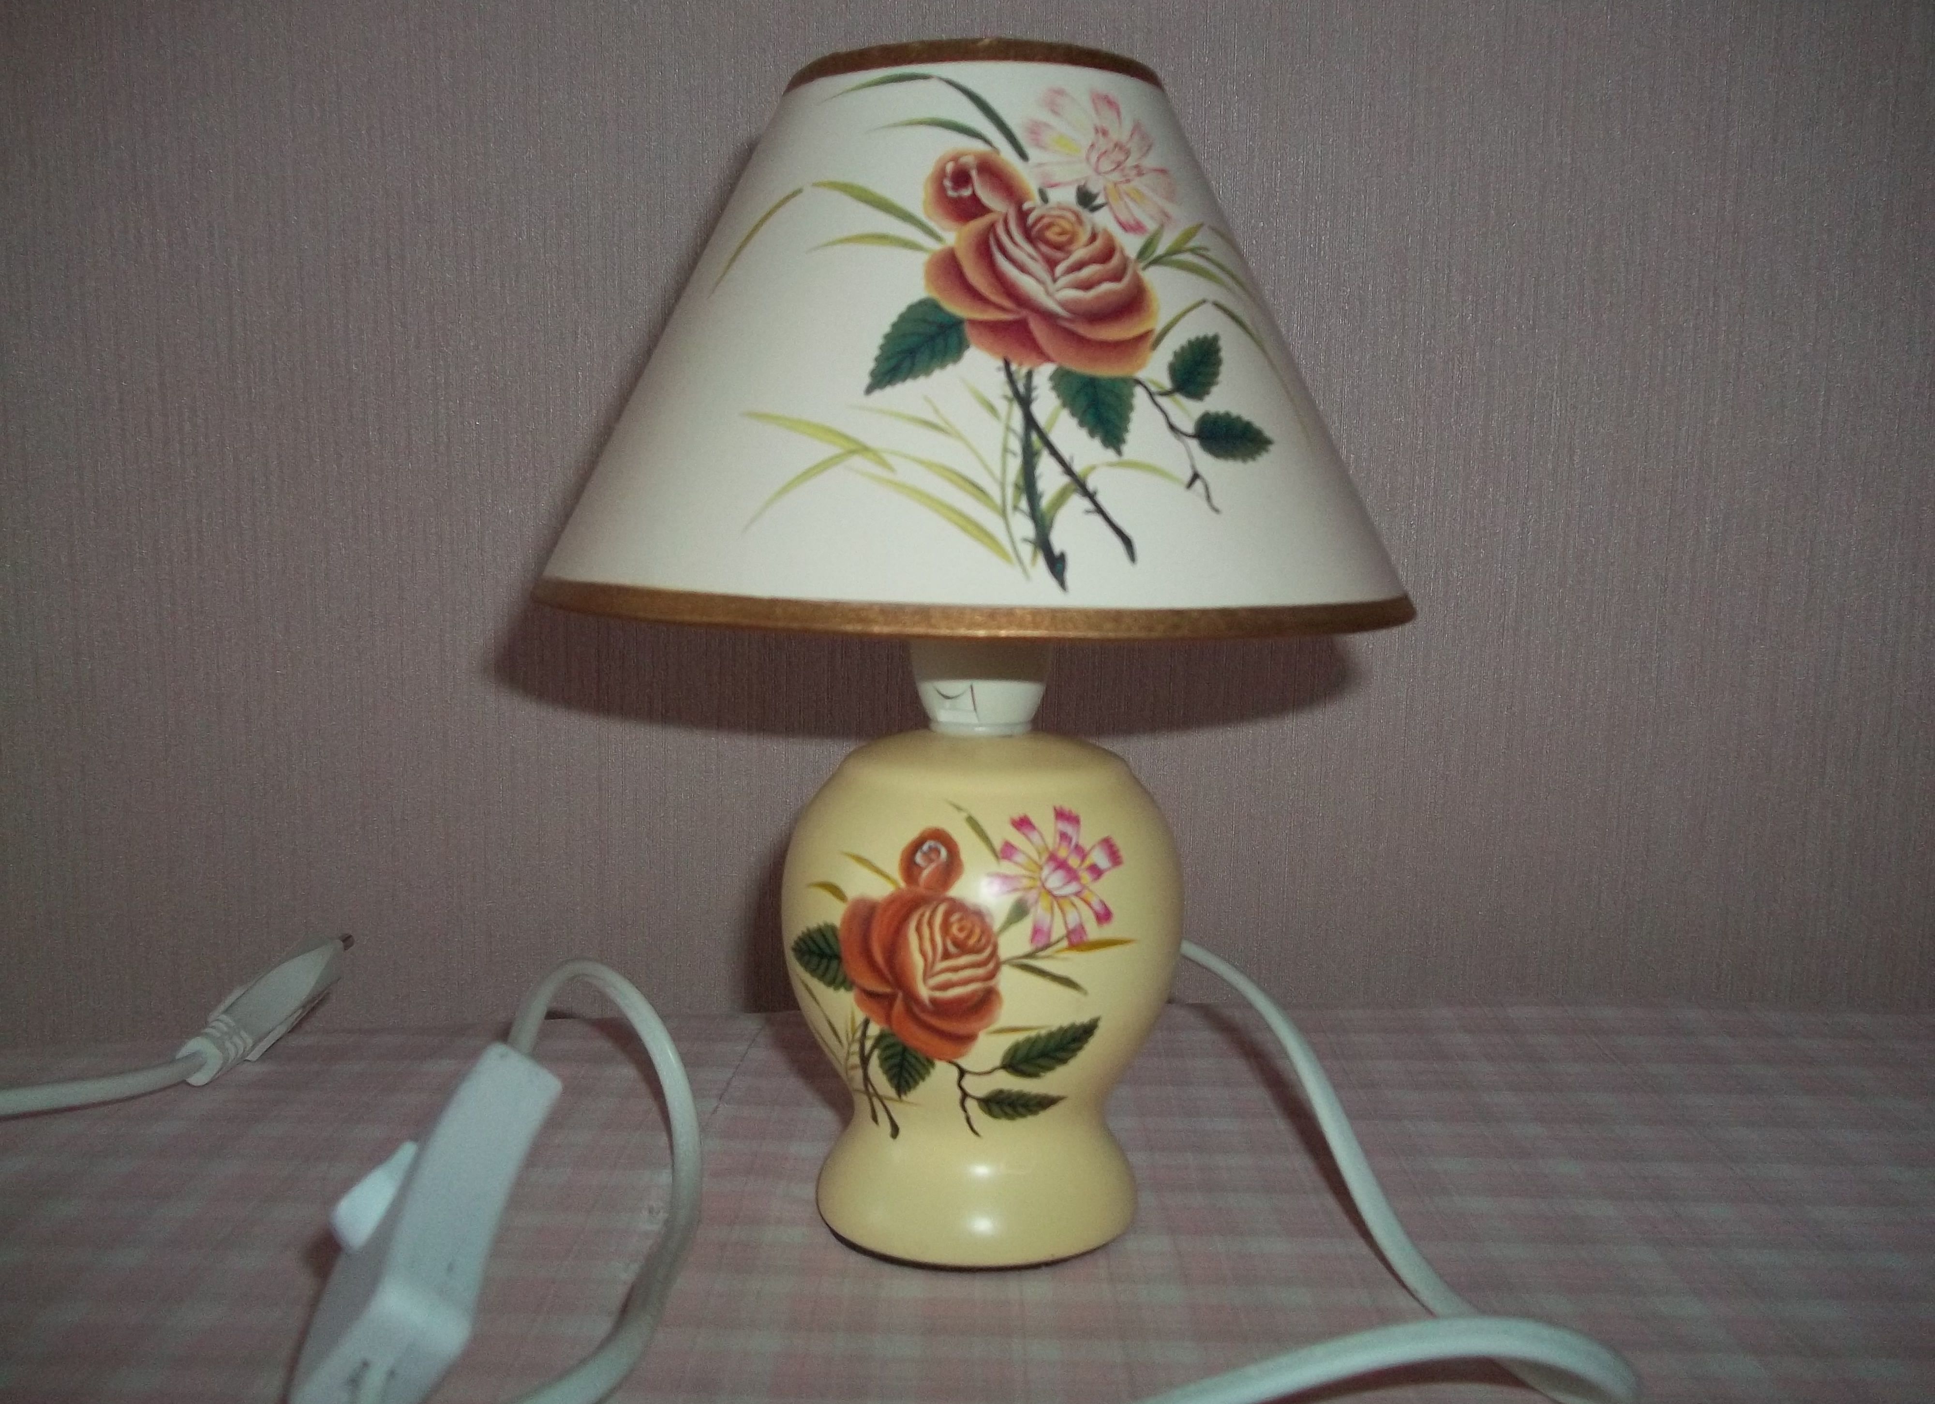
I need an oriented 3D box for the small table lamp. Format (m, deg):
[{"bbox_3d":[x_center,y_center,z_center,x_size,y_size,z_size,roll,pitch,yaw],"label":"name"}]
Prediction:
[{"bbox_3d":[0.001,-0.007,0.383,0.183,0.241,0.183,0,8,-2],"label":"small table lamp"}]

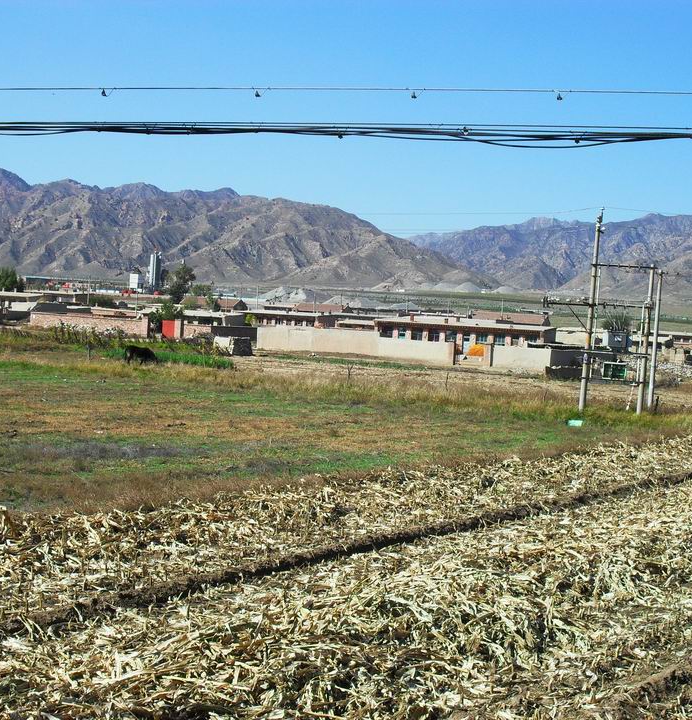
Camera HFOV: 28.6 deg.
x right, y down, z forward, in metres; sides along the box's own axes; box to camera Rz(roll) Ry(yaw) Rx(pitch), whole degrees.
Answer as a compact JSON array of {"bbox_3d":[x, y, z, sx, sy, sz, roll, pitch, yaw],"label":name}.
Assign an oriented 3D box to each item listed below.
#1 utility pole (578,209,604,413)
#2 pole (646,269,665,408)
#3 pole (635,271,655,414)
[{"bbox_3d":[10.752,-2.137,59.528,0.300,8.950,0.300,6,4,17],"label":"utility pole"},{"bbox_3d":[14.547,-0.941,63.801,0.230,6.520,0.230,3,3,0],"label":"pole"},{"bbox_3d":[13.038,-0.858,59.002,0.260,6.490,0.260,5,4,17],"label":"pole"}]

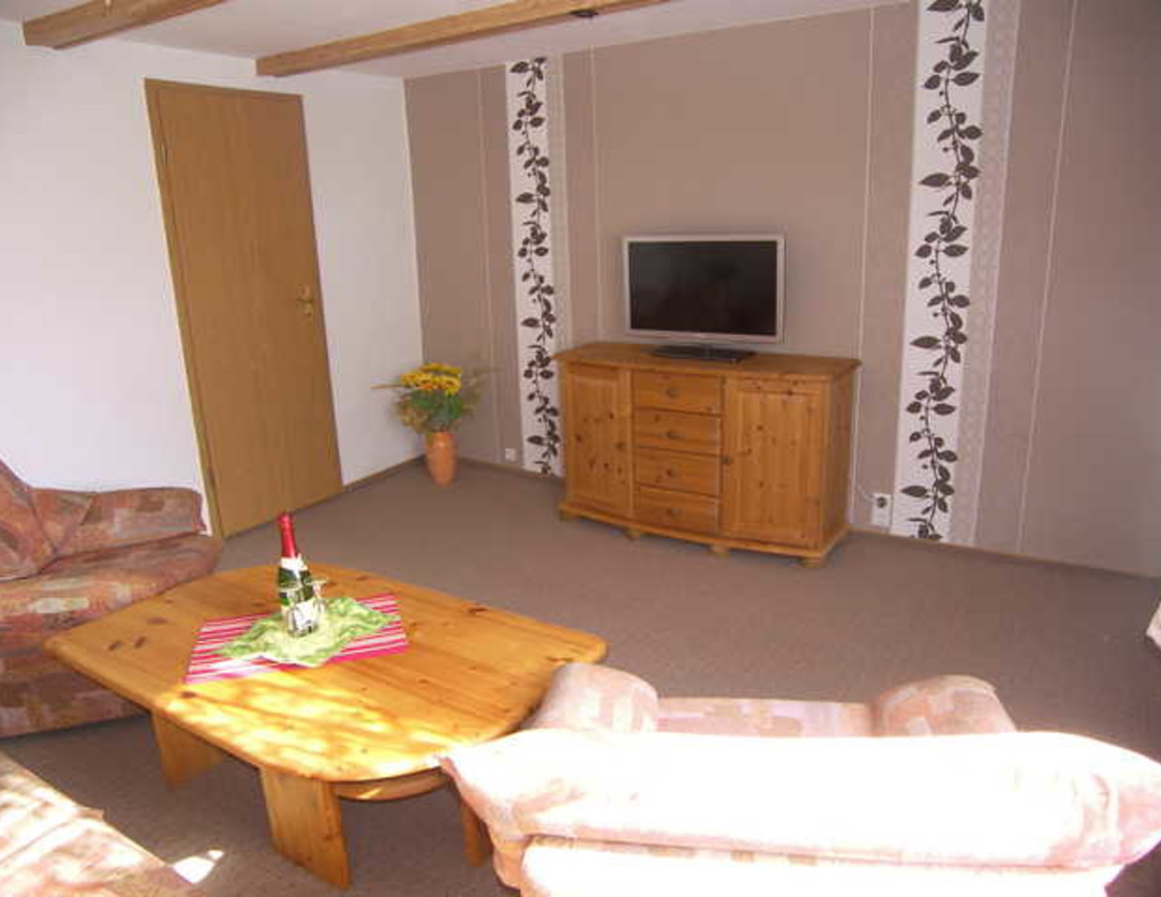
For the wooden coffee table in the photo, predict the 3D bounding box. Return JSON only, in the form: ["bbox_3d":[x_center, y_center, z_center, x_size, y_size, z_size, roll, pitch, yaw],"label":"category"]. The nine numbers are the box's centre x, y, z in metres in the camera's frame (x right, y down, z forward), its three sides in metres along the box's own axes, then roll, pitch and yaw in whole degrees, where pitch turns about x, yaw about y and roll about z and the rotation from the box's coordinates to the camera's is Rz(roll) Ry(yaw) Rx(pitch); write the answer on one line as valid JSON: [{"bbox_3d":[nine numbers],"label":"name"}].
[{"bbox_3d":[-0.610,0.687,2.015,1.210,0.480,0.730,9,19,33],"label":"wooden coffee table"}]

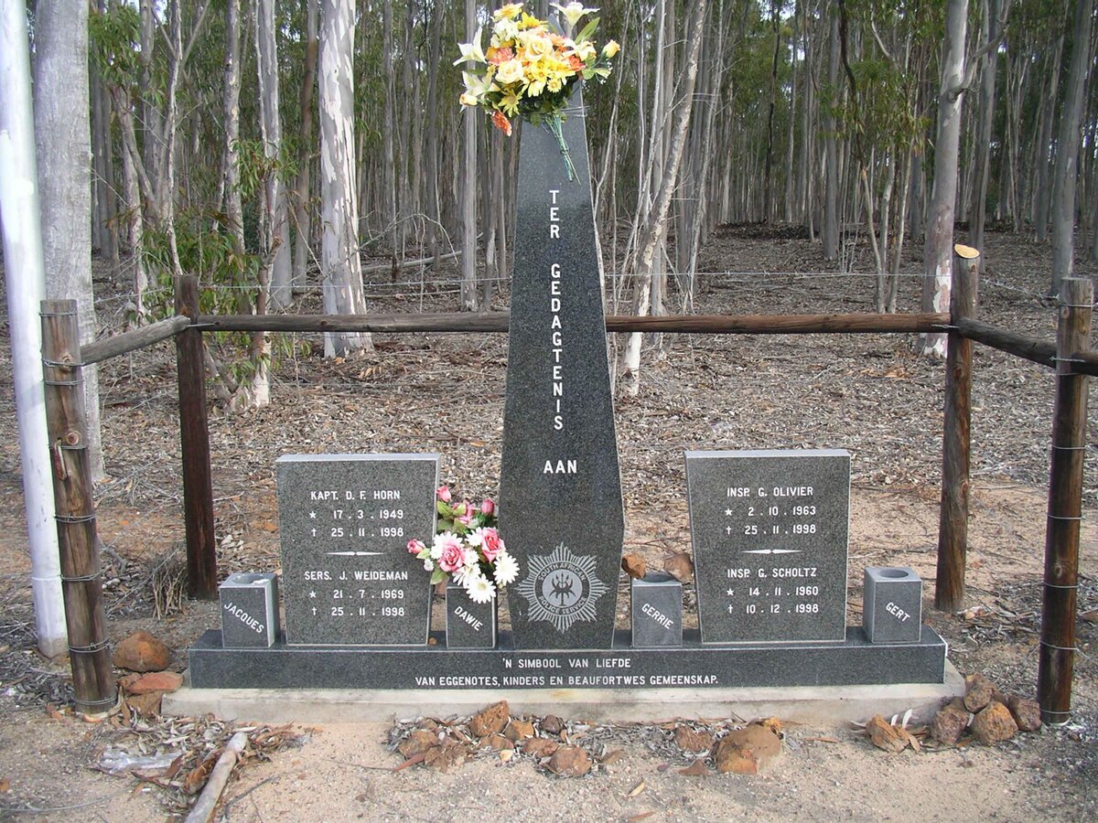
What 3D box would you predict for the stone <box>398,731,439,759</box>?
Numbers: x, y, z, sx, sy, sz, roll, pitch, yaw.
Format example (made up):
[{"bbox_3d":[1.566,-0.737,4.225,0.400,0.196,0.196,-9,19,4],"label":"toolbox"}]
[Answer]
[{"bbox_3d":[-0.381,0.974,3.428,0.120,0.069,0.096,-1,9,2],"label":"stone"}]

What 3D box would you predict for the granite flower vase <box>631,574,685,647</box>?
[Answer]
[{"bbox_3d":[0.345,0.636,3.767,0.154,0.198,0.148,-1,9,2],"label":"granite flower vase"}]

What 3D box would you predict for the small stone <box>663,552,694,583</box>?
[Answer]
[{"bbox_3d":[0.420,0.505,3.791,0.097,0.085,0.080,-1,9,2],"label":"small stone"}]

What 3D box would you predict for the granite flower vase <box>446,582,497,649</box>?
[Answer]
[{"bbox_3d":[-0.241,0.629,3.711,0.145,0.198,0.142,-1,10,2],"label":"granite flower vase"}]

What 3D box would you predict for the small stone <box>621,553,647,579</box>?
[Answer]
[{"bbox_3d":[0.272,0.496,3.767,0.082,0.081,0.070,-1,9,2],"label":"small stone"}]

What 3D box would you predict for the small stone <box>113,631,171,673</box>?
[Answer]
[{"bbox_3d":[-1.440,0.850,4.149,0.190,0.129,0.152,-1,9,2],"label":"small stone"}]

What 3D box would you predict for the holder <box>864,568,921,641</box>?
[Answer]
[{"bbox_3d":[1.103,0.621,3.773,0.146,0.198,0.149,-1,9,3],"label":"holder"}]

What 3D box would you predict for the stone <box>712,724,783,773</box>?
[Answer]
[{"bbox_3d":[0.567,0.969,3.361,0.194,0.109,0.165,-1,9,2],"label":"stone"}]

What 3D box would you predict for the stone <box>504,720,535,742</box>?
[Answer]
[{"bbox_3d":[-0.089,0.960,3.529,0.093,0.055,0.079,-1,9,2],"label":"stone"}]

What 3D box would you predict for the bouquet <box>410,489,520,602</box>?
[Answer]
[{"bbox_3d":[-0.276,0.425,3.744,0.345,0.360,0.250,-1,9,2],"label":"bouquet"}]

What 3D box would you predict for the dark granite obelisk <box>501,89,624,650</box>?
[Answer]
[{"bbox_3d":[0.031,-0.121,3.550,0.386,1.720,0.120,-1,10,2],"label":"dark granite obelisk"}]

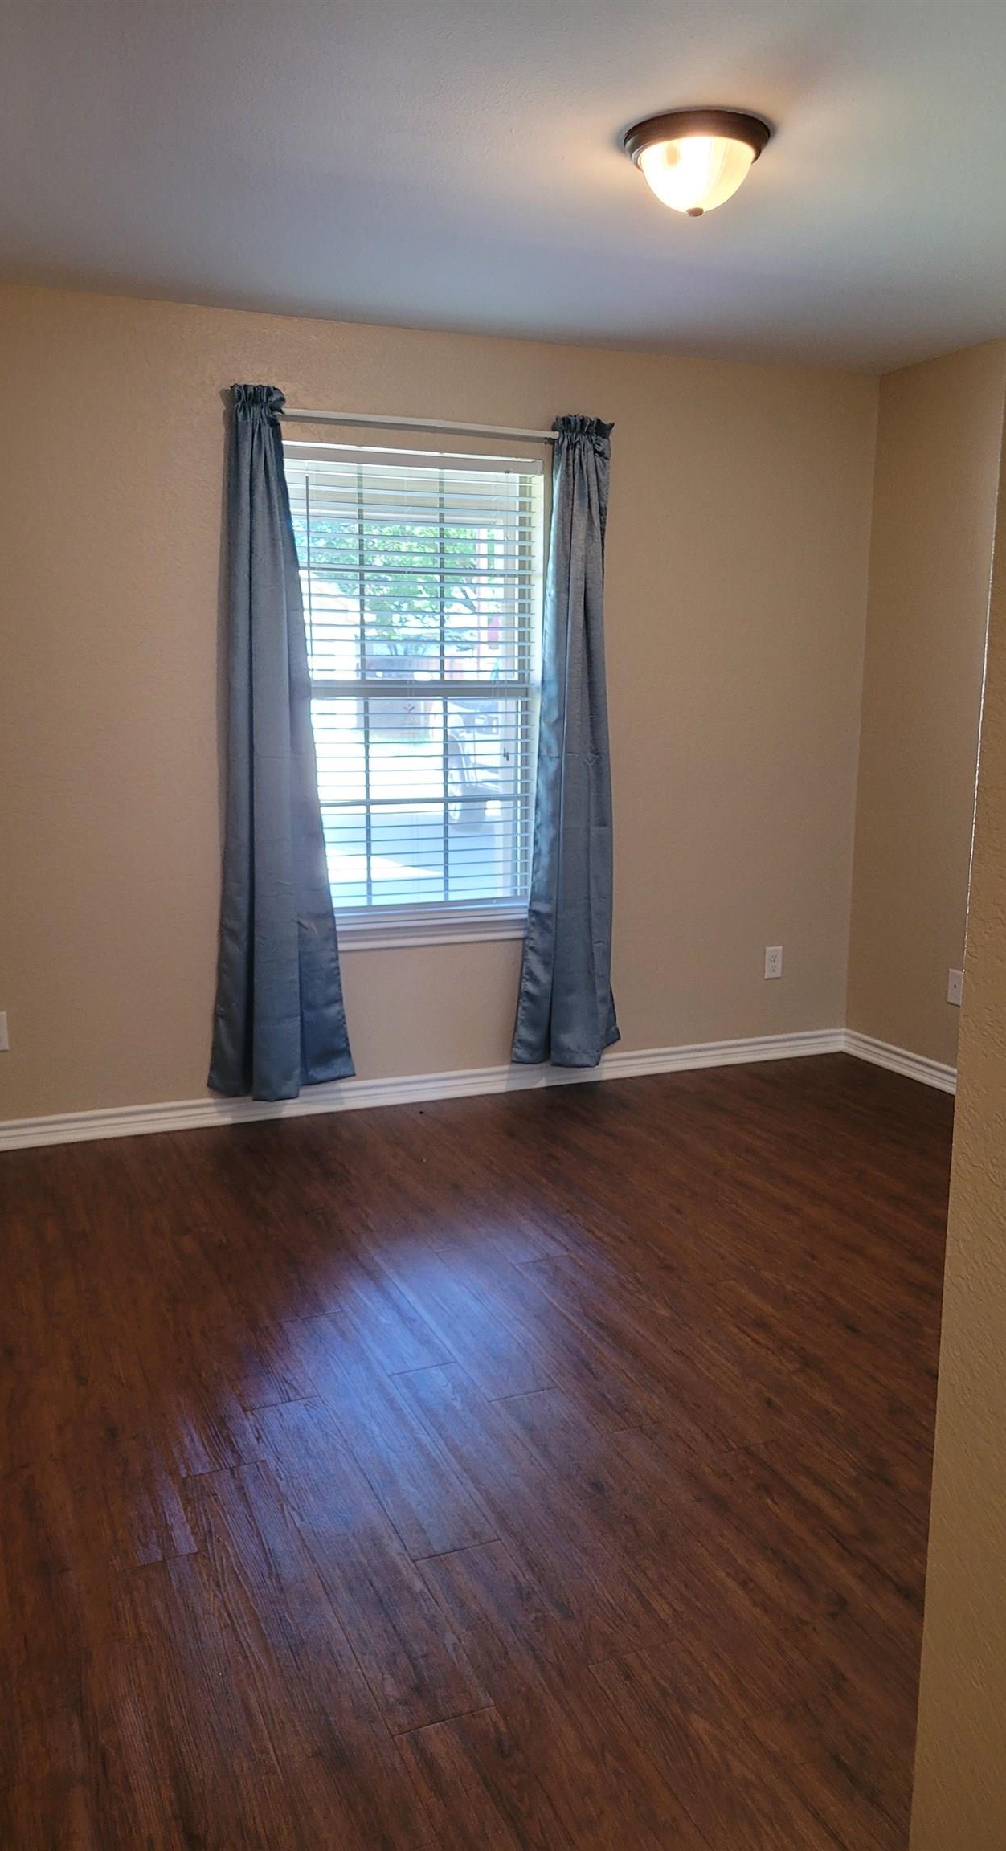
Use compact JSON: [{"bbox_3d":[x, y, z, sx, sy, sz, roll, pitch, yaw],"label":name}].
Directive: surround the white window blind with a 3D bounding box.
[{"bbox_3d":[-0.302,-0.724,4.420,0.900,1.490,0.110,-4,11,-23],"label":"white window blind"}]

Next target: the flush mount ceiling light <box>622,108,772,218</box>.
[{"bbox_3d":[0.376,-1.455,2.700,0.283,0.145,0.283,0,10,0],"label":"flush mount ceiling light"}]

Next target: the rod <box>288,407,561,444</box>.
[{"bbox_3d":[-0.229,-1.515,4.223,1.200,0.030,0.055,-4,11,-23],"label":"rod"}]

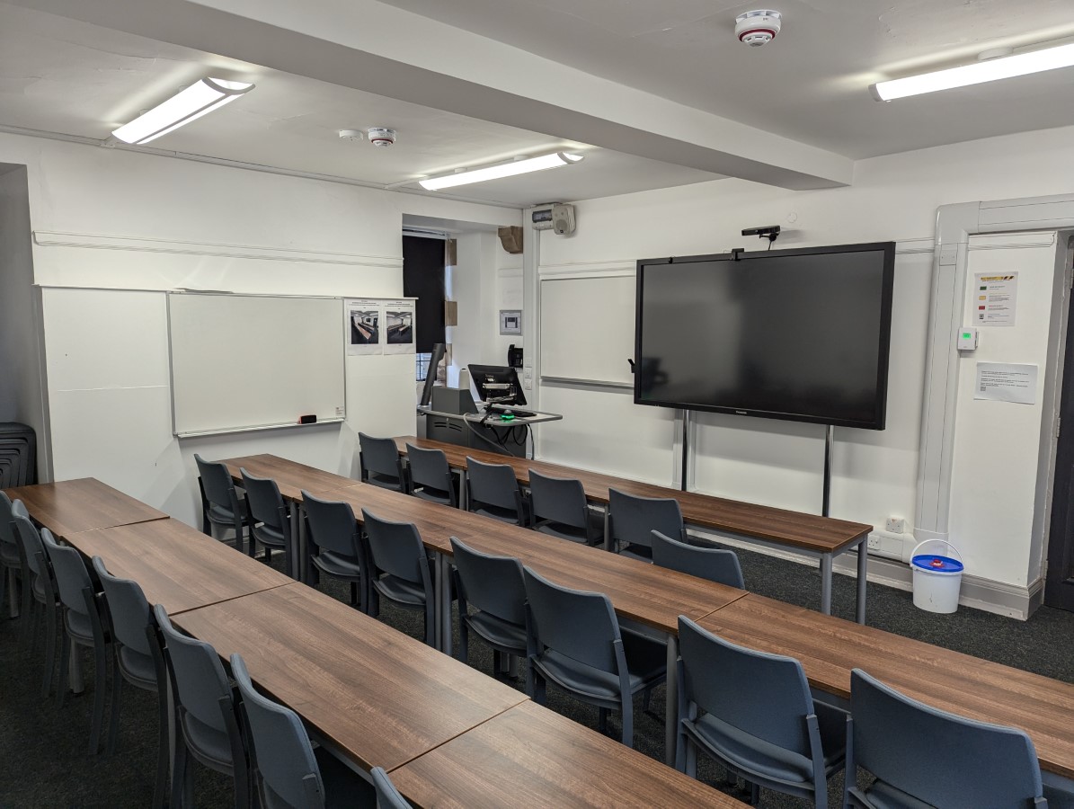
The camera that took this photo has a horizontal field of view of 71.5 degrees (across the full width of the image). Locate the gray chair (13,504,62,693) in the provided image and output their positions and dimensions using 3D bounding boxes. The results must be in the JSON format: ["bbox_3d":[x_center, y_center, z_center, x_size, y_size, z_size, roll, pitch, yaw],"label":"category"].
[{"bbox_3d":[-2.140,0.842,3.584,0.520,0.810,0.530,7,9,44],"label":"gray chair"}]

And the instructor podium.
[{"bbox_3d":[-0.342,0.444,5.992,1.130,1.080,0.760,7,9,44],"label":"instructor podium"}]

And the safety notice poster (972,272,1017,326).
[{"bbox_3d":[2.599,-0.595,4.232,0.210,0.297,0.008,7,9,44],"label":"safety notice poster"}]

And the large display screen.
[{"bbox_3d":[1.433,-0.472,5.046,1.820,1.095,0.085,7,9,44],"label":"large display screen"}]

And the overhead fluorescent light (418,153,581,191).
[{"bbox_3d":[-0.263,-1.441,4.643,1.310,0.085,0.185,7,9,44],"label":"overhead fluorescent light"}]

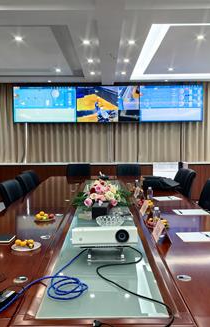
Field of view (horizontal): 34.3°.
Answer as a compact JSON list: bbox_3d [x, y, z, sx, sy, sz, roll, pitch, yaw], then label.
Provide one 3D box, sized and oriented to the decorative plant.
[{"bbox_3d":[-0.029,0.293,3.150,0.530,0.320,0.460,0,4,0],"label":"decorative plant"}]

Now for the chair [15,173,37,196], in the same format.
[{"bbox_3d":[-0.927,0.634,4.999,0.620,0.940,0.570,0,4,0],"label":"chair"}]

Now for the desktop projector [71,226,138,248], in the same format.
[{"bbox_3d":[0.002,0.448,2.158,0.380,0.105,0.280,0,-7,0],"label":"desktop projector"}]

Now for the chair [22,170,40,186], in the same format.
[{"bbox_3d":[-0.957,0.587,5.657,0.620,0.940,0.570,0,4,0],"label":"chair"}]

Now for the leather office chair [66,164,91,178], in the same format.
[{"bbox_3d":[-0.537,0.498,6.844,0.570,0.940,0.620,0,4,0],"label":"leather office chair"}]

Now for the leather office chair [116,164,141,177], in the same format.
[{"bbox_3d":[0.492,0.495,6.824,0.570,0.940,0.620,0,4,0],"label":"leather office chair"}]

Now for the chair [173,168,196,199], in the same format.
[{"bbox_3d":[1.093,0.592,5.438,0.620,0.940,0.570,0,4,0],"label":"chair"}]

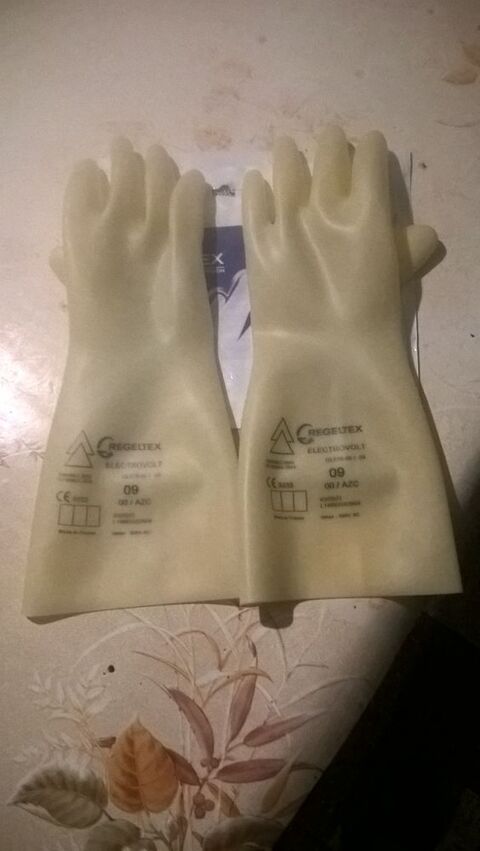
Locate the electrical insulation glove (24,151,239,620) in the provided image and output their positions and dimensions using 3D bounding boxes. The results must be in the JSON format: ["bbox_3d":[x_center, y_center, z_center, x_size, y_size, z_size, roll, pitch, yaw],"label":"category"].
[{"bbox_3d":[-0.074,-0.048,0.495,0.148,0.075,0.355,0,80,0],"label":"electrical insulation glove"}]

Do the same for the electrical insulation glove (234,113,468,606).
[{"bbox_3d":[0.069,-0.056,0.497,0.152,0.075,0.359,-2,80,0],"label":"electrical insulation glove"}]

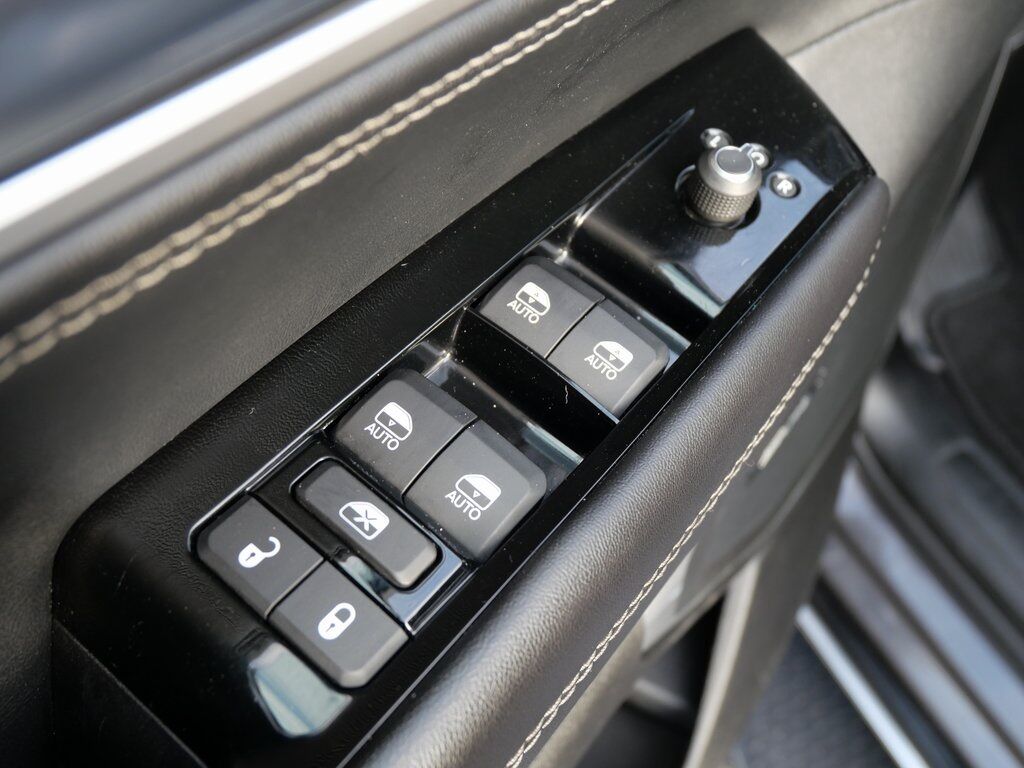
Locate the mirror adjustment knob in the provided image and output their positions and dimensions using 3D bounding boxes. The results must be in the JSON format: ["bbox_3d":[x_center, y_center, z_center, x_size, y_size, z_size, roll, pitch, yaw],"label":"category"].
[{"bbox_3d":[0.066,-0.062,0.289,0.020,0.018,0.020,6,57,-9],"label":"mirror adjustment knob"}]

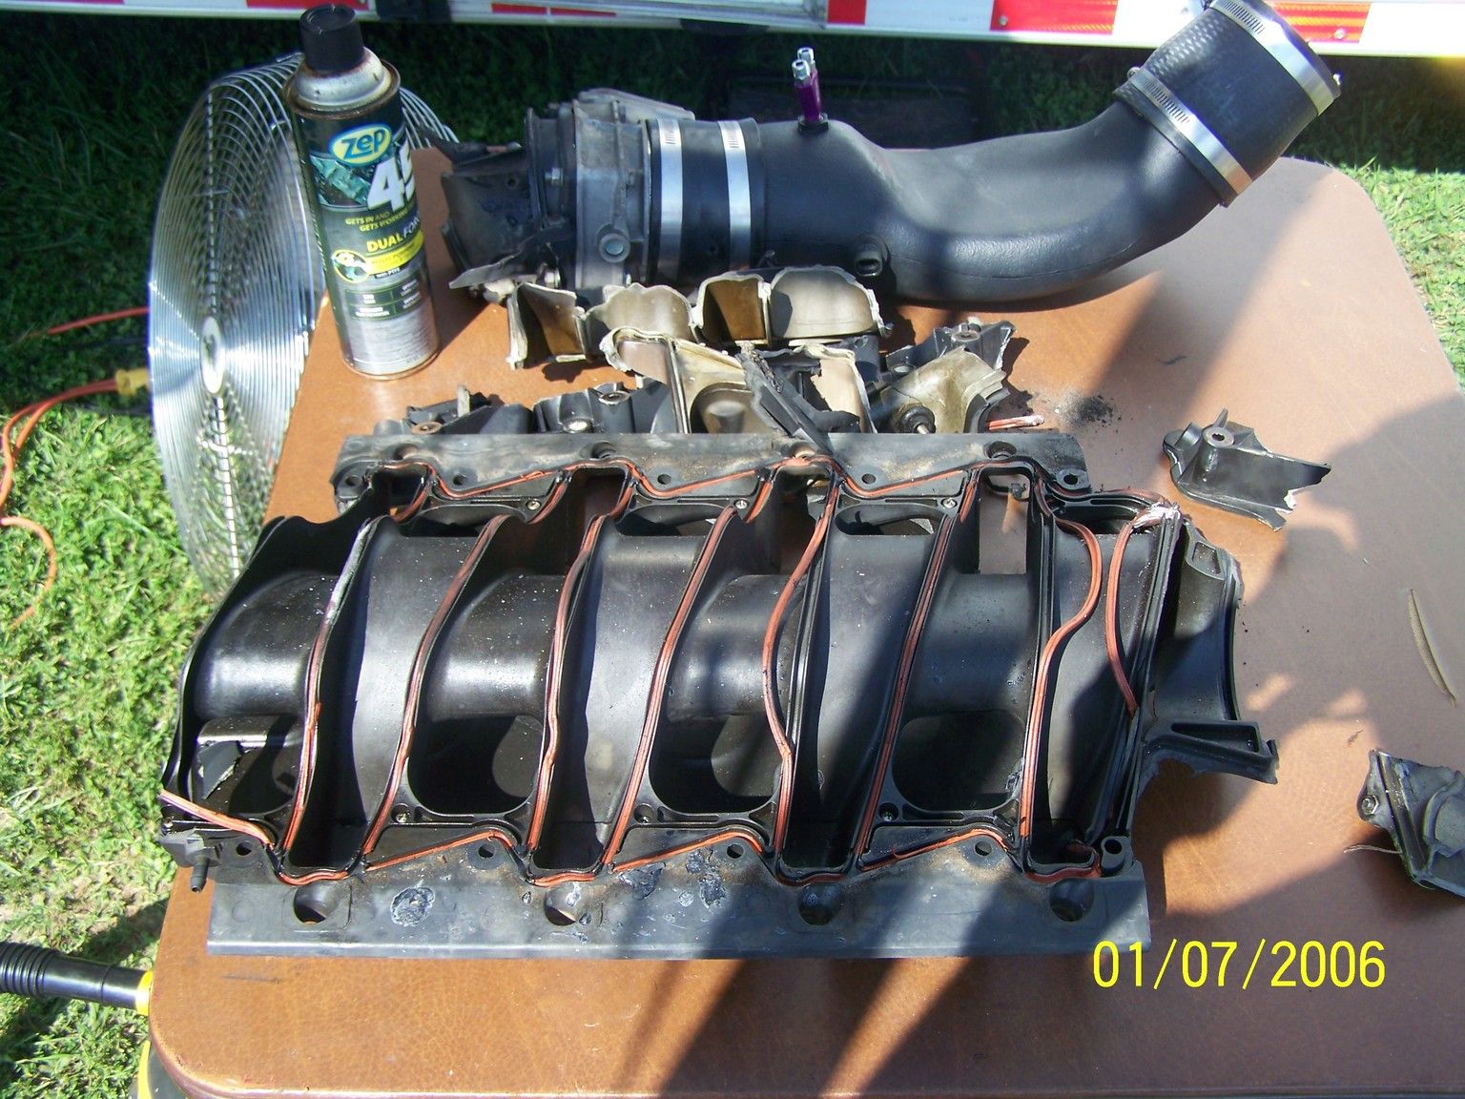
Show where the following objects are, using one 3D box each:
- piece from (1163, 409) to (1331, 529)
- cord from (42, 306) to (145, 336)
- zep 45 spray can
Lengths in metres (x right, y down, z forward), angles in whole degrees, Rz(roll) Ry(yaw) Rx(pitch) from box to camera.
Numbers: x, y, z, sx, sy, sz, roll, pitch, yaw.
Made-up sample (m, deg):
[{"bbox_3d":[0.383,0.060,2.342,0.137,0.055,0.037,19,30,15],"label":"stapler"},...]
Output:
[{"bbox_3d":[0.323,-0.055,1.013,0.100,0.045,0.057,17,51,14],"label":"piece"},{"bbox_3d":[-0.864,-0.312,2.191,0.167,0.012,0.020,-15,50,-14],"label":"cord"},{"bbox_3d":[-0.234,-0.221,1.022,0.069,0.252,0.069,0,49,0],"label":"zep 45 spray can"}]

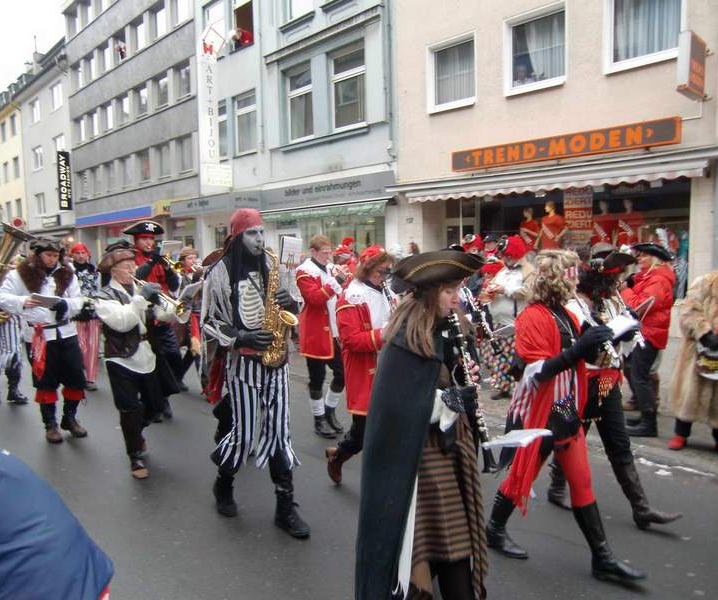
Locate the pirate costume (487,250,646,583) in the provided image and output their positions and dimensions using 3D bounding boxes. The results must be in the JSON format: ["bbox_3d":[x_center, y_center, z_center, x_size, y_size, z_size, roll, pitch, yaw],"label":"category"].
[{"bbox_3d":[1.050,0.549,2.880,0.760,1.630,0.520,2,6,33],"label":"pirate costume"}]

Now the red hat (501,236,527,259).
[{"bbox_3d":[1.490,-0.492,5.300,0.250,0.220,0.230,-5,7,-41],"label":"red hat"}]

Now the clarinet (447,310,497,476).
[{"bbox_3d":[0.447,0.346,2.235,0.080,0.660,0.080,-19,-12,37],"label":"clarinet"}]

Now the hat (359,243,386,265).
[{"bbox_3d":[0.090,-0.303,3.700,0.190,0.135,0.170,1,5,26],"label":"hat"}]

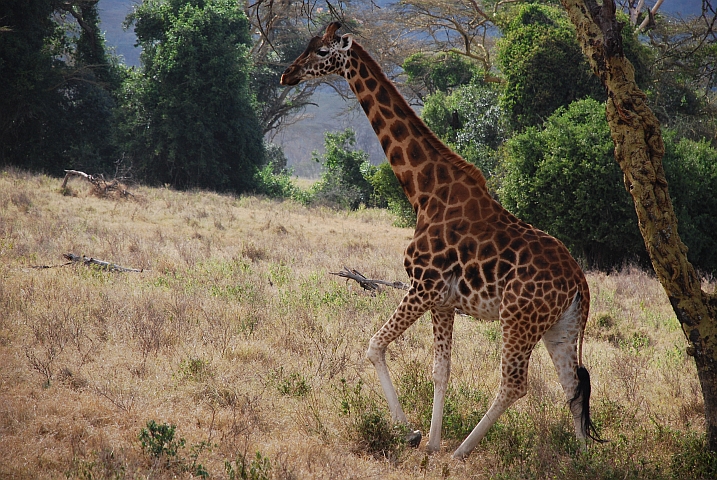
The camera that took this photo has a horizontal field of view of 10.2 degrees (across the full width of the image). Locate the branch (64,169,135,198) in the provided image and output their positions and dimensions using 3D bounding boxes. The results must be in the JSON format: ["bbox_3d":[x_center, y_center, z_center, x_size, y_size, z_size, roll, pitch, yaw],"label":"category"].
[{"bbox_3d":[-5.680,-1.234,88.000,1.600,0.660,0.800,0,0,0],"label":"branch"}]

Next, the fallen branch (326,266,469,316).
[{"bbox_3d":[0.688,0.844,66.000,2.300,0.800,0.700,0,0,0],"label":"fallen branch"}]

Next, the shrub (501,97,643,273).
[{"bbox_3d":[4.230,-1.122,80.000,3.000,3.400,2.800,0,0,0],"label":"shrub"}]

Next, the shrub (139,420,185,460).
[{"bbox_3d":[-2.054,2.091,42.000,0.480,0.420,0.450,0,0,0],"label":"shrub"}]

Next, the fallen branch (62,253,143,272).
[{"bbox_3d":[-4.195,0.369,66.000,1.350,0.330,0.350,0,0,0],"label":"fallen branch"}]

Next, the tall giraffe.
[{"bbox_3d":[0.875,0.005,43.000,3.350,4.650,0.900,0,0,10],"label":"tall giraffe"}]

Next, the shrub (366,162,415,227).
[{"bbox_3d":[0.804,-1.017,90.000,1.350,1.450,1.300,0,0,0],"label":"shrub"}]

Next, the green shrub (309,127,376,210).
[{"bbox_3d":[-0.377,-1.663,95.000,1.550,1.950,1.400,0,0,0],"label":"green shrub"}]

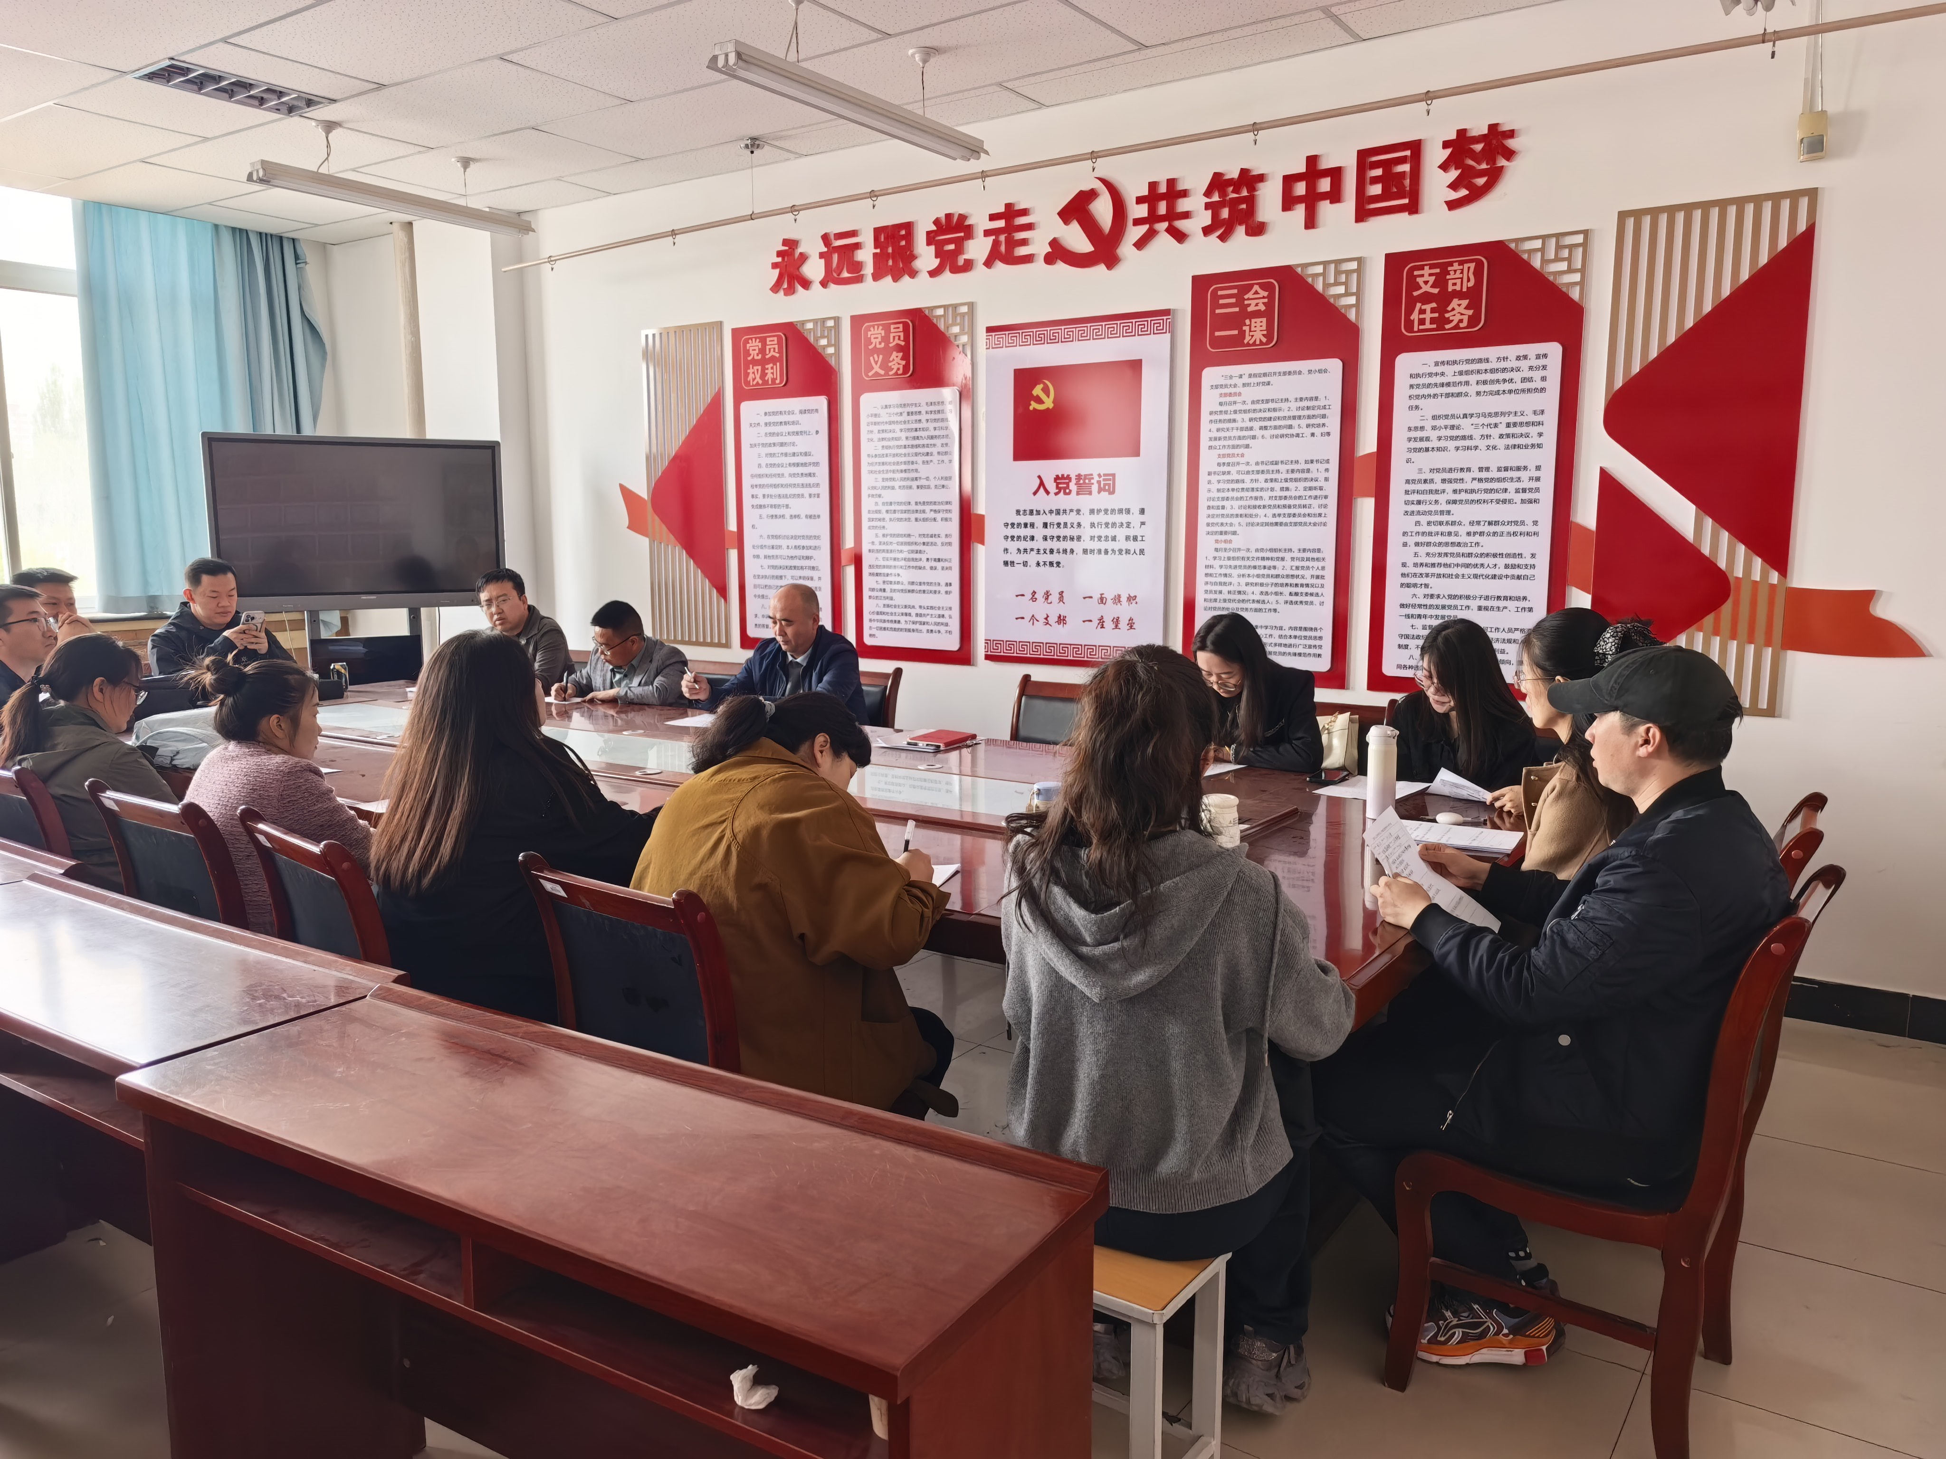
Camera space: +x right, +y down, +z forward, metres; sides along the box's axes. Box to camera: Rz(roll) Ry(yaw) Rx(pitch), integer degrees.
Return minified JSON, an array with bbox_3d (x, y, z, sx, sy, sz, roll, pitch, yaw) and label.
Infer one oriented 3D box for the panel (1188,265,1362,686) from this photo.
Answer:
[{"bbox_3d":[1.058,-0.896,4.837,0.620,1.468,0.030,6,10,33],"label":"panel"}]

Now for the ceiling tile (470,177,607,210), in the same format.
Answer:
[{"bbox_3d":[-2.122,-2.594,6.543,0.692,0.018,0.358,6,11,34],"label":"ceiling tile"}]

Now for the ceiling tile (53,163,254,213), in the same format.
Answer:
[{"bbox_3d":[-3.850,-2.561,6.391,0.964,0.018,0.599,6,11,34],"label":"ceiling tile"}]

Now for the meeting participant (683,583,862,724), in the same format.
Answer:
[{"bbox_3d":[-0.730,0.113,5.019,0.650,1.280,0.800,6,10,33],"label":"meeting participant"}]

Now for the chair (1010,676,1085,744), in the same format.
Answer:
[{"bbox_3d":[0.215,0.322,4.752,0.460,0.940,0.600,6,10,33],"label":"chair"}]

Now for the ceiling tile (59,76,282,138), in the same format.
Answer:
[{"bbox_3d":[-3.063,-2.380,5.162,0.595,0.020,0.595,6,10,33],"label":"ceiling tile"}]

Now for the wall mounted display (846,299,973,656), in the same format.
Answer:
[{"bbox_3d":[-0.250,-1.022,5.704,0.620,1.465,0.030,6,10,33],"label":"wall mounted display"}]

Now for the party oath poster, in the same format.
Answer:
[{"bbox_3d":[0.400,-0.915,5.277,0.816,1.341,0.025,6,11,34],"label":"party oath poster"}]

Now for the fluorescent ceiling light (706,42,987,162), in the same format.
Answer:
[{"bbox_3d":[-0.339,-2.002,4.344,0.140,0.075,1.260,6,11,34],"label":"fluorescent ceiling light"}]

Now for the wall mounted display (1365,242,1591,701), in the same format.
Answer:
[{"bbox_3d":[1.641,-0.834,4.432,0.627,1.466,0.030,6,11,34],"label":"wall mounted display"}]

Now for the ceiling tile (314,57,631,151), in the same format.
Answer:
[{"bbox_3d":[-1.939,-2.375,5.137,1.183,0.018,0.575,6,11,34],"label":"ceiling tile"}]

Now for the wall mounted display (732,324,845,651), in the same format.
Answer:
[{"bbox_3d":[-0.828,-1.078,6.094,0.627,1.465,0.030,6,11,34],"label":"wall mounted display"}]

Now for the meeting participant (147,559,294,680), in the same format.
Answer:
[{"bbox_3d":[-3.100,-0.039,5.798,0.780,1.360,0.580,6,10,33],"label":"meeting participant"}]

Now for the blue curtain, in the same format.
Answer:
[{"bbox_3d":[-4.042,-1.655,7.152,0.130,1.980,1.260,6,10,33],"label":"blue curtain"}]

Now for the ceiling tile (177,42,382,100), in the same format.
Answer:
[{"bbox_3d":[-2.416,-2.308,4.723,0.309,0.018,0.574,6,11,34],"label":"ceiling tile"}]

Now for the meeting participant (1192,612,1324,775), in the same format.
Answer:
[{"bbox_3d":[0.854,0.248,4.289,0.500,1.220,0.680,8,12,42],"label":"meeting participant"}]

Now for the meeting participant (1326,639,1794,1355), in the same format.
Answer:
[{"bbox_3d":[0.993,0.506,2.324,0.700,1.315,0.560,6,11,34],"label":"meeting participant"}]

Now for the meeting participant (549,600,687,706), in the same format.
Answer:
[{"bbox_3d":[-1.482,0.025,5.888,0.680,1.190,0.600,-8,12,-41],"label":"meeting participant"}]

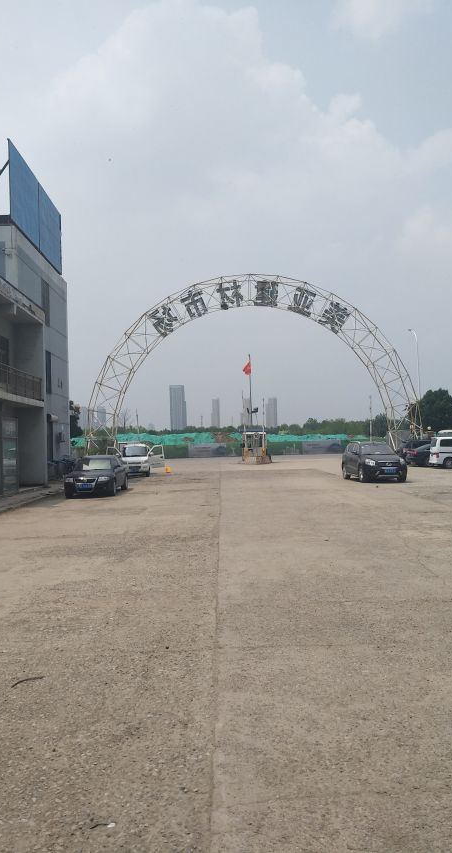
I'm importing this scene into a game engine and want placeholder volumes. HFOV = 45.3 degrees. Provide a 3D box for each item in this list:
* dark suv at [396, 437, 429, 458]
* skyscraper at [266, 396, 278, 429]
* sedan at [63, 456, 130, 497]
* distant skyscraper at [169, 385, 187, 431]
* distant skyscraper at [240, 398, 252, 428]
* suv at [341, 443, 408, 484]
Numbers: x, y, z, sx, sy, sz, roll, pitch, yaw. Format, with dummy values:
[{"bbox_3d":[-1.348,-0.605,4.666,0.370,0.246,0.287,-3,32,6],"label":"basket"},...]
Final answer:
[{"bbox_3d":[15.155,1.894,39.745,4.600,1.720,1.840,-2,-2,7],"label":"dark suv"},{"bbox_3d":[108.078,-12.004,1263.525,25.360,107.010,25.000,-1,-2,0],"label":"skyscraper"},{"bbox_3d":[-5.026,1.928,21.589,1.740,1.480,4.780,-1,-2,-3],"label":"sedan"},{"bbox_3d":[-102.790,-21.724,1166.482,33.940,130.920,30.000,-1,-2,0],"label":"distant skyscraper"},{"bbox_3d":[48.107,-10.634,1263.531,24.210,107.410,25.000,-1,-2,0],"label":"distant skyscraper"},{"bbox_3d":[6.742,1.612,25.000,1.820,1.710,4.500,-1,-2,-2],"label":"suv"}]

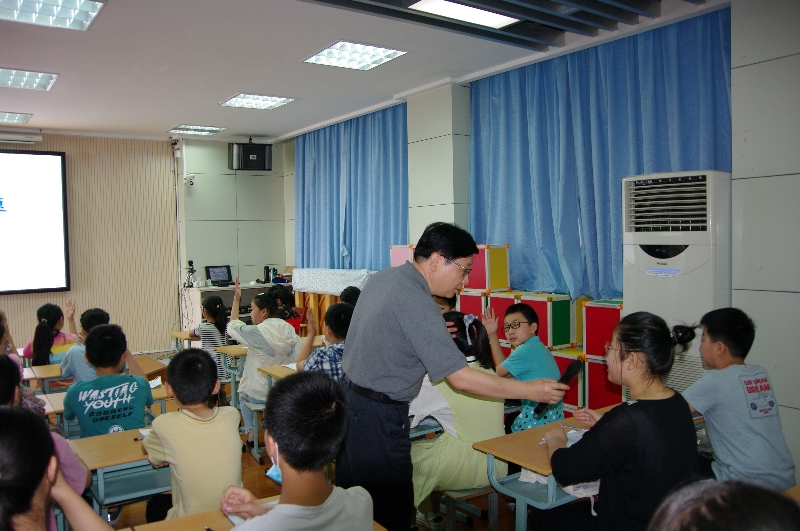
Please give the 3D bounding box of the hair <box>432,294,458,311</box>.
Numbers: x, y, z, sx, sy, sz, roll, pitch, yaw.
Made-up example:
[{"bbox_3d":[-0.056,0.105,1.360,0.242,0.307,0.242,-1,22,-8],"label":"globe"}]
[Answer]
[{"bbox_3d":[0.281,0.233,3.870,0.180,0.160,0.200,1,4,41],"label":"hair"}]

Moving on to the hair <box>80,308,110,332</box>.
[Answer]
[{"bbox_3d":[-1.893,0.336,3.707,0.165,0.155,0.185,-4,5,-40],"label":"hair"}]

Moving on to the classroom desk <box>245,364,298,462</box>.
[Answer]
[{"bbox_3d":[-0.535,0.981,3.862,0.600,0.700,0.410,-4,4,-36],"label":"classroom desk"}]

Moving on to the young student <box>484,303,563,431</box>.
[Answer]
[{"bbox_3d":[0.573,0.793,3.074,0.580,1.210,0.430,1,4,30],"label":"young student"}]

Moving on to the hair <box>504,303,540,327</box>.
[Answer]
[{"bbox_3d":[0.635,0.276,3.120,0.190,0.170,0.168,-4,4,-38],"label":"hair"}]

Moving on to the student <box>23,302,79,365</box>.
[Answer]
[{"bbox_3d":[-2.550,0.832,4.406,0.430,1.128,0.600,-3,4,-32],"label":"student"}]

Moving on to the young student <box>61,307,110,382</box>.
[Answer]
[{"bbox_3d":[-1.889,0.827,3.743,0.420,1.181,0.600,-4,4,-35],"label":"young student"}]

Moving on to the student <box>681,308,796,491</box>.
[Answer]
[{"bbox_3d":[1.258,0.789,2.398,0.440,1.262,0.630,-3,4,-32],"label":"student"}]

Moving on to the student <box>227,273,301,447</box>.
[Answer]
[{"bbox_3d":[-0.987,0.693,4.271,0.570,1.240,0.430,2,5,44],"label":"student"}]

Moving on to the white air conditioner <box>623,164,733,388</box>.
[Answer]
[{"bbox_3d":[1.717,0.372,3.642,0.380,1.820,0.560,-4,4,-36],"label":"white air conditioner"}]

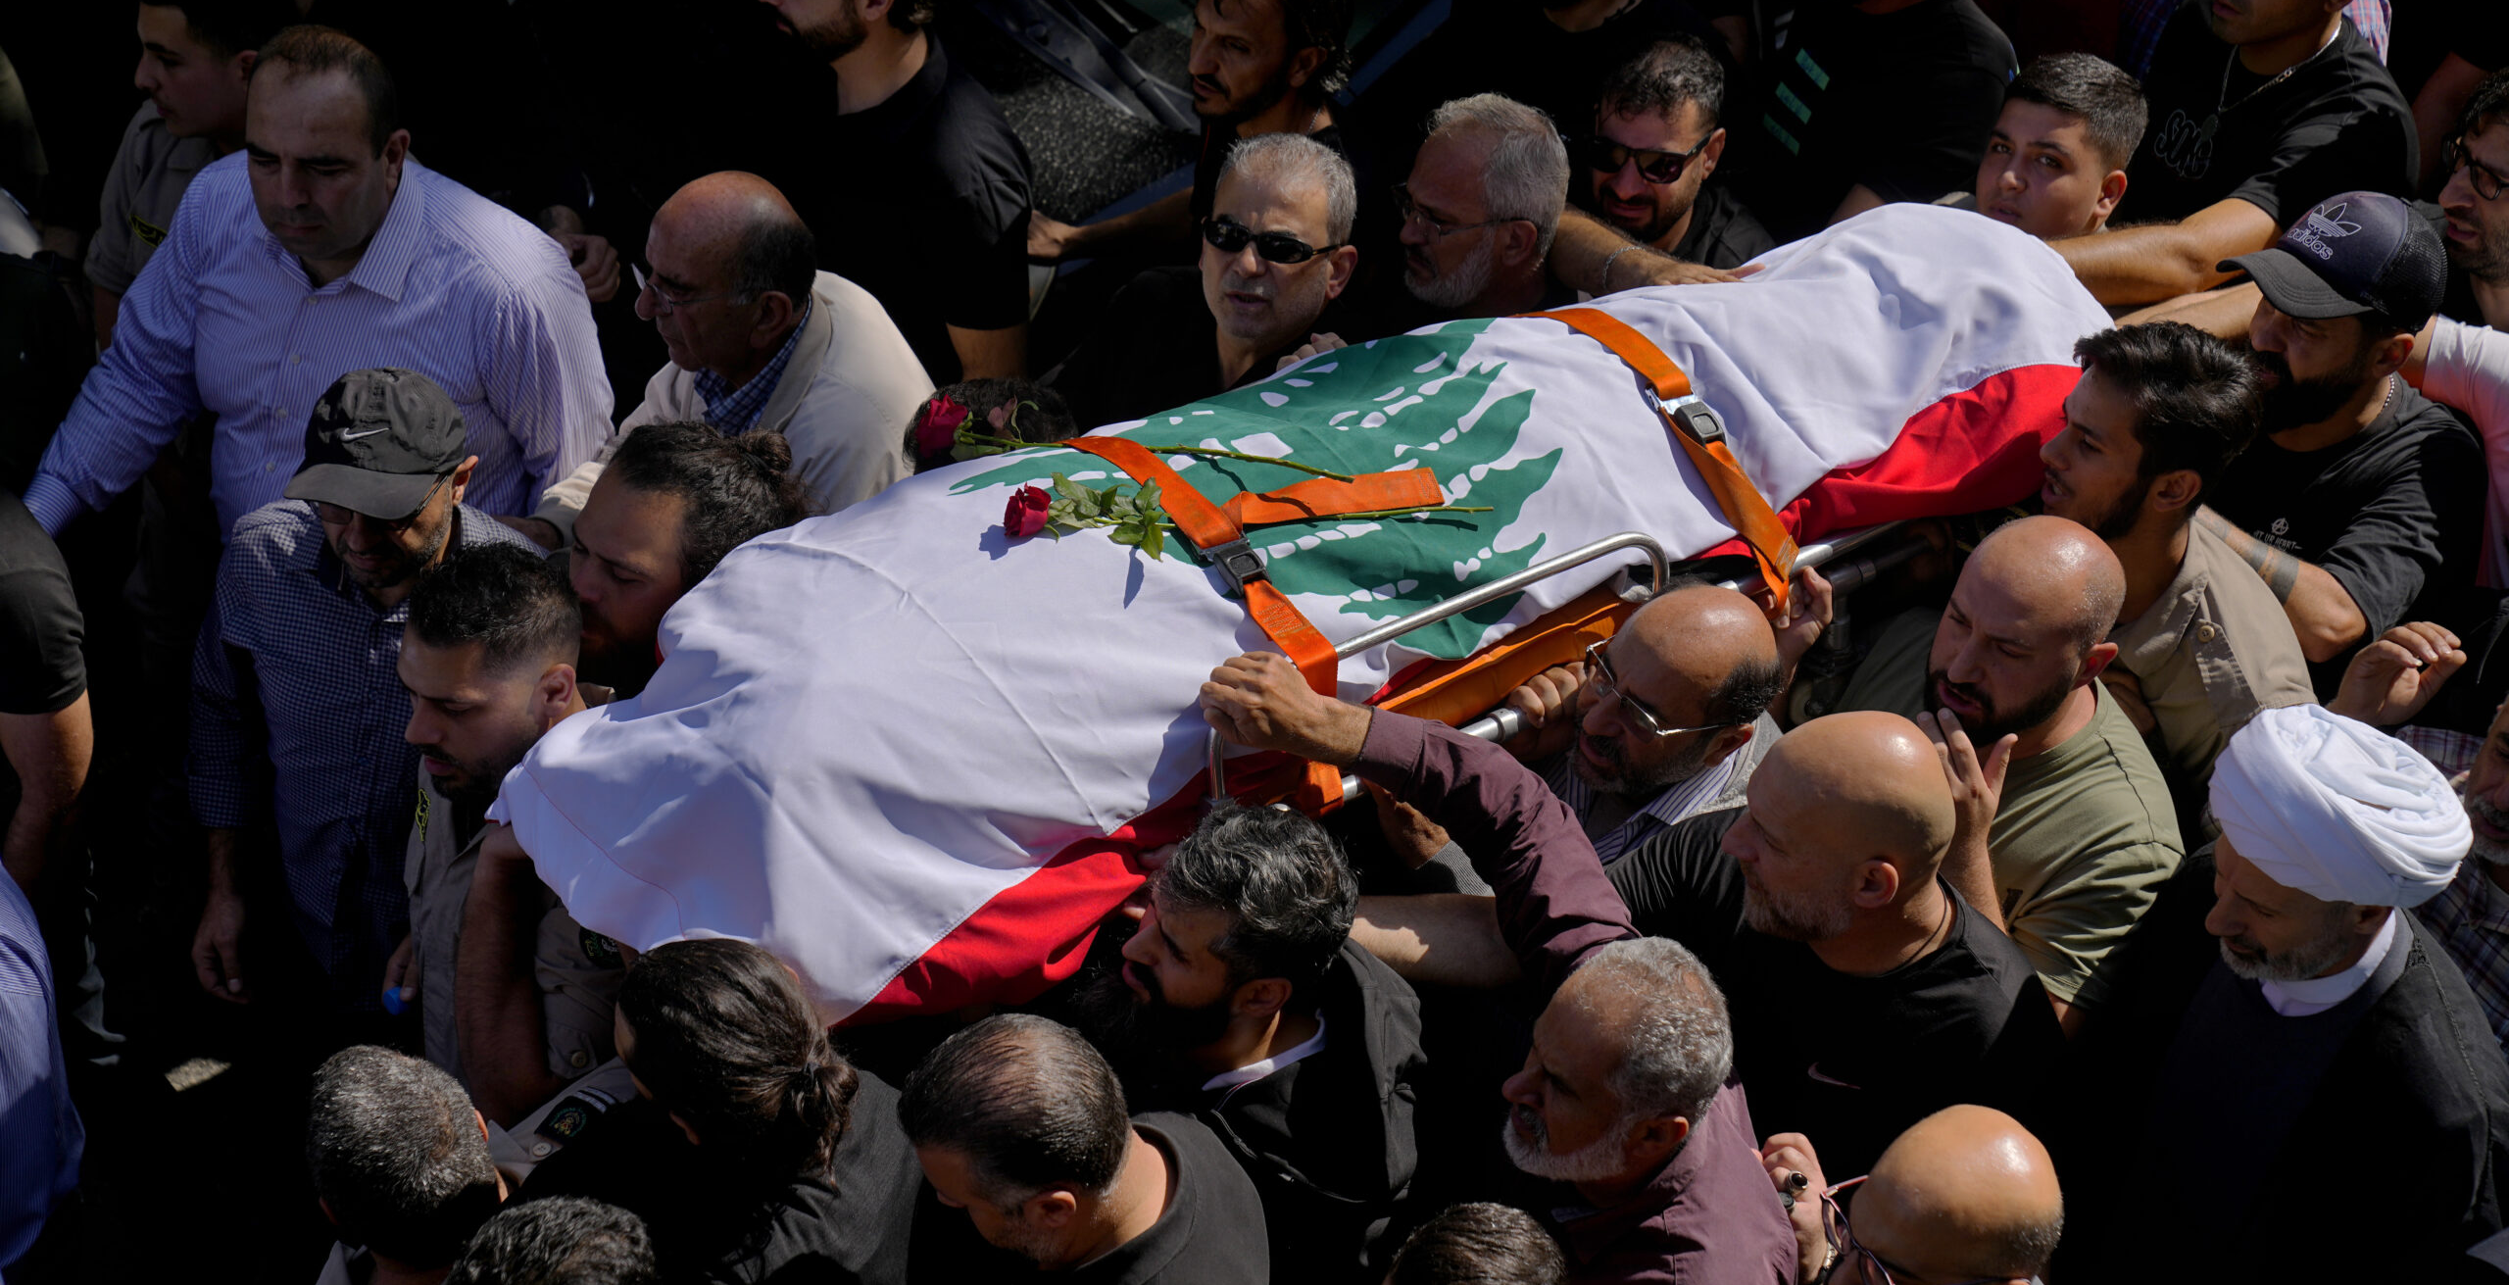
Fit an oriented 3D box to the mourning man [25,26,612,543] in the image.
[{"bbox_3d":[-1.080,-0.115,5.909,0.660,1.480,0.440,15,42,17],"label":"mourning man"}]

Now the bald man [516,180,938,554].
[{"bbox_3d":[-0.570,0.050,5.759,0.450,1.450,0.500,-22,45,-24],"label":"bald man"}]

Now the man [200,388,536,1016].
[{"bbox_3d":[-0.963,0.352,5.703,0.520,1.720,0.340,16,39,20],"label":"man"}]

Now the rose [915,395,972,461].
[{"bbox_3d":[-0.336,-0.232,5.130,0.060,0.065,0.060,8,37,11],"label":"rose"}]

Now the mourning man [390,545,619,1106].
[{"bbox_3d":[-0.743,0.618,5.262,0.420,1.740,0.520,-19,41,-24],"label":"mourning man"}]

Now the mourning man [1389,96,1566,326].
[{"bbox_3d":[0.280,0.075,6.163,0.380,1.730,0.520,-19,41,-24],"label":"mourning man"}]

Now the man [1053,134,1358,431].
[{"bbox_3d":[0.058,0.115,5.970,0.540,1.730,0.360,23,42,27],"label":"man"}]

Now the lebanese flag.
[{"bbox_3d":[0.090,-0.099,5.034,1.860,0.420,0.540,-21,44,-23],"label":"lebanese flag"}]

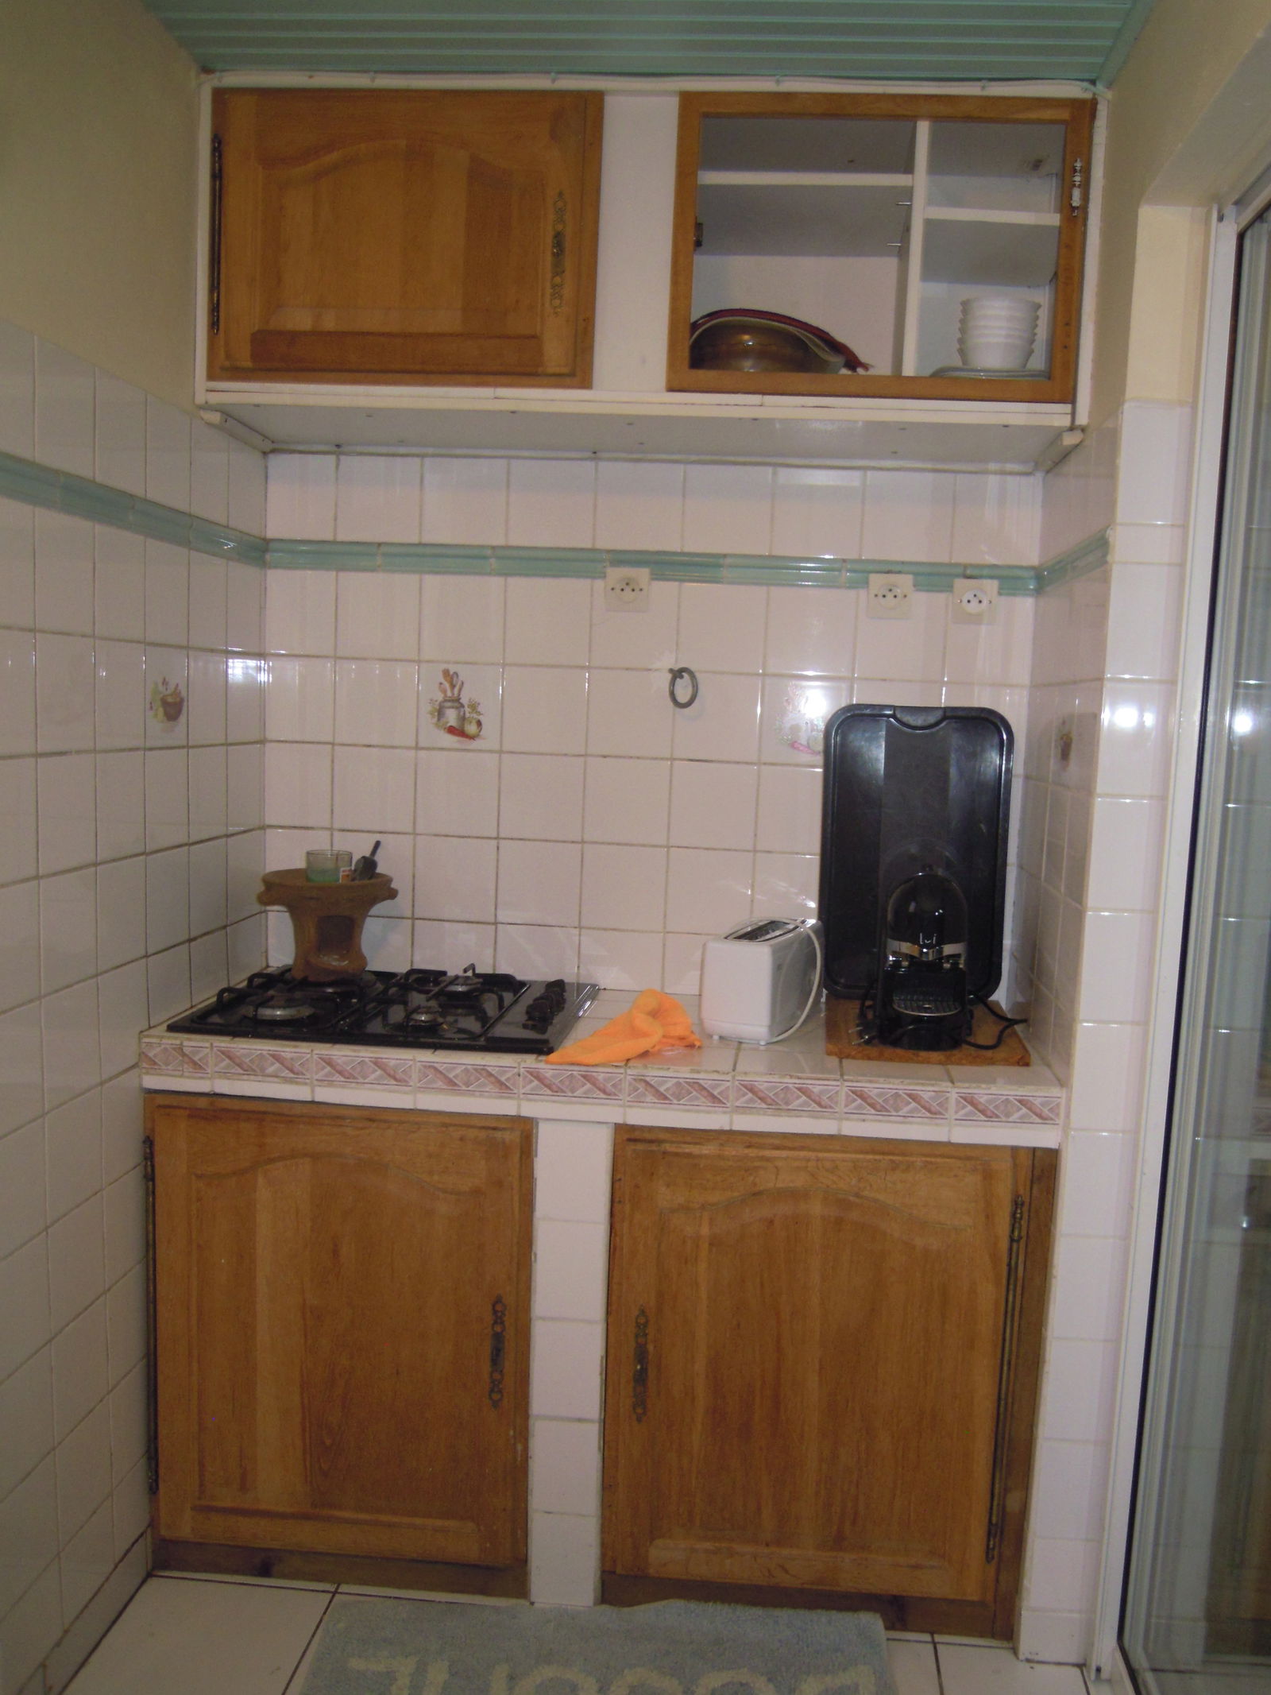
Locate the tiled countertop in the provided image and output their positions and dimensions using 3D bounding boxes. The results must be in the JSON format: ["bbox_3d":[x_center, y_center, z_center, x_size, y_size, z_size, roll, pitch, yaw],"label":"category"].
[{"bbox_3d":[-0.045,0.324,2.220,1.338,0.087,0.512,3,6,5],"label":"tiled countertop"}]

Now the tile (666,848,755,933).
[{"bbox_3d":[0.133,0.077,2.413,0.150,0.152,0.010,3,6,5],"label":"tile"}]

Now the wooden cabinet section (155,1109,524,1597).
[{"bbox_3d":[-0.424,0.731,2.273,0.583,0.756,0.485,2,6,5],"label":"wooden cabinet section"}]

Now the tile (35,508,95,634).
[{"bbox_3d":[-0.716,-0.344,1.720,0.010,0.150,0.150,2,6,6],"label":"tile"}]

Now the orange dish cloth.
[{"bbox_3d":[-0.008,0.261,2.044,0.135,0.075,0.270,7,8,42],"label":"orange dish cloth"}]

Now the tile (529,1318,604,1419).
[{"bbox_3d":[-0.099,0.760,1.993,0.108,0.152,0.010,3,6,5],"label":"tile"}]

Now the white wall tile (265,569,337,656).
[{"bbox_3d":[-0.601,-0.417,2.461,0.128,0.150,0.009,3,6,5],"label":"white wall tile"}]

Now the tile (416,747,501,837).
[{"bbox_3d":[-0.315,-0.095,2.430,0.150,0.150,0.010,2,6,6],"label":"tile"}]

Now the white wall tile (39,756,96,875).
[{"bbox_3d":[-0.727,-0.044,1.755,0.010,0.150,0.150,2,6,6],"label":"white wall tile"}]

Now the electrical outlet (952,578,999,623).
[{"bbox_3d":[0.581,-0.418,2.341,0.077,0.077,0.012,3,6,5],"label":"electrical outlet"}]

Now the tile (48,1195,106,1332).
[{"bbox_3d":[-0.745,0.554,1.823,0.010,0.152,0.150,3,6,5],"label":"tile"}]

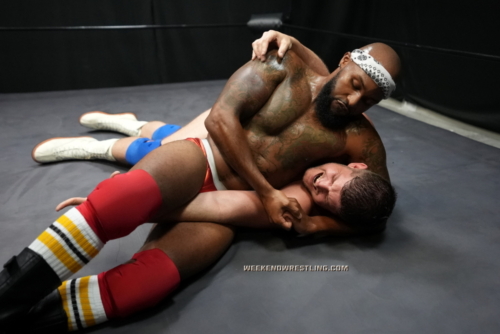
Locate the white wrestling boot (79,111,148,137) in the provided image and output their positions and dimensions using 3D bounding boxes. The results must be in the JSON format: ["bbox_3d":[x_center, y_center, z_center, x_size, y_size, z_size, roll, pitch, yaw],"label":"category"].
[{"bbox_3d":[-0.673,-0.210,2.400,0.320,0.105,0.180,-6,29,13],"label":"white wrestling boot"}]

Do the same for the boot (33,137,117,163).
[{"bbox_3d":[-0.735,-0.074,2.060,0.330,0.105,0.180,-9,26,15],"label":"boot"}]

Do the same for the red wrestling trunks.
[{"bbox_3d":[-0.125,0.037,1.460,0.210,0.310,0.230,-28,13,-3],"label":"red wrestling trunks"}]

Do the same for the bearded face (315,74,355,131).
[{"bbox_3d":[0.252,-0.182,1.370,0.140,0.145,0.115,-35,32,20],"label":"bearded face"}]

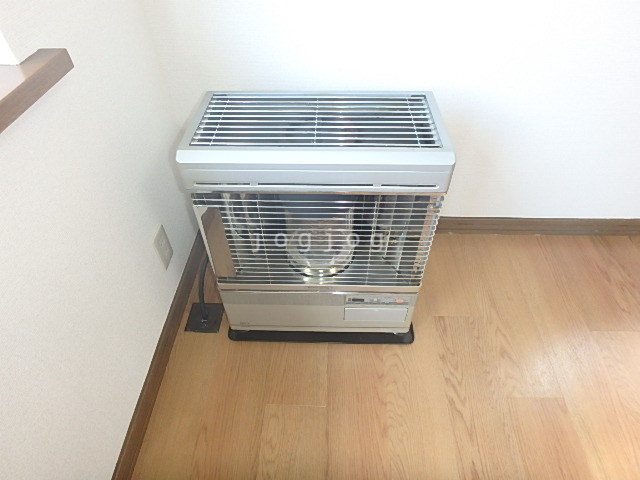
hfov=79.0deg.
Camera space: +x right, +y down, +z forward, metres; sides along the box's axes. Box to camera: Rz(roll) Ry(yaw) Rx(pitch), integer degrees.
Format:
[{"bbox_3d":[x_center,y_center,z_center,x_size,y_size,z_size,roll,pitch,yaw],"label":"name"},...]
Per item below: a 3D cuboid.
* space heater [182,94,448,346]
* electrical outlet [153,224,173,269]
[{"bbox_3d":[0.000,-0.018,0.986,0.525,0.620,0.280,1,46,2],"label":"space heater"},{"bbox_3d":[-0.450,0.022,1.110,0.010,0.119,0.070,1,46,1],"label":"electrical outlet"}]

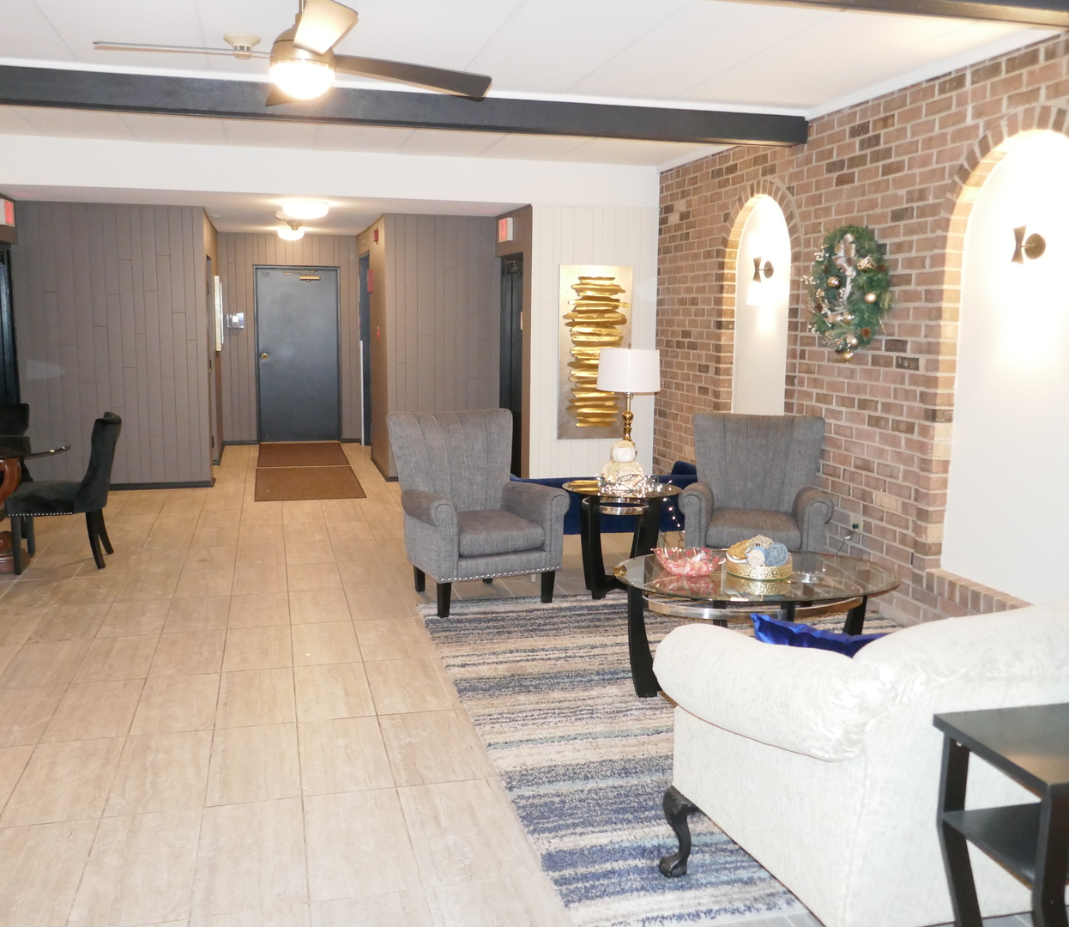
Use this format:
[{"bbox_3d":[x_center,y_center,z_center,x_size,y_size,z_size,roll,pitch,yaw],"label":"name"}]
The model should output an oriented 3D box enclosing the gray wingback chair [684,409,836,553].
[{"bbox_3d":[1.275,0.254,5.587,0.810,1.000,0.760,3,9,12],"label":"gray wingback chair"}]

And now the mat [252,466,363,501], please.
[{"bbox_3d":[-2.121,0.169,9.030,0.931,0.012,1.775,-1,9,-15],"label":"mat"}]

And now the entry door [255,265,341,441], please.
[{"bbox_3d":[-2.806,-1.303,11.562,0.985,2.090,0.080,-1,9,-15],"label":"entry door"}]

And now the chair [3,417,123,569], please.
[{"bbox_3d":[-2.876,0.159,5.948,0.600,0.920,0.540,-1,9,-17],"label":"chair"}]

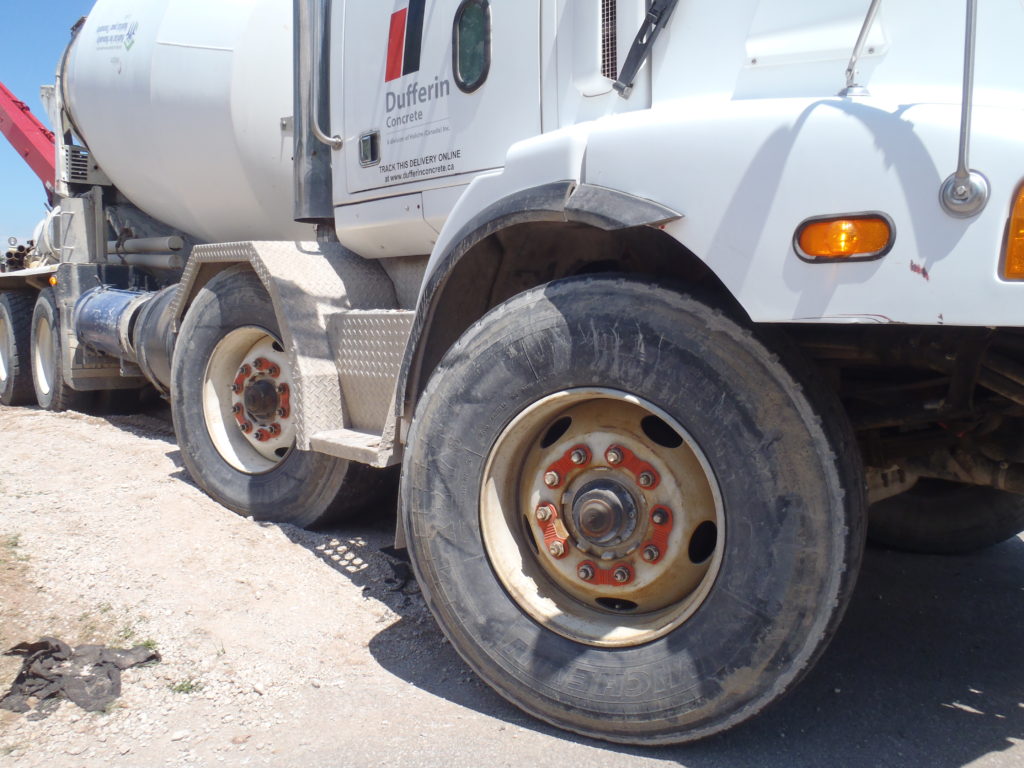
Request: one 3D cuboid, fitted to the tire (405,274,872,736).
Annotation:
[{"bbox_3d":[0.264,0.291,2.023,1.065,1.065,0.385,4,6,27],"label":"tire"}]

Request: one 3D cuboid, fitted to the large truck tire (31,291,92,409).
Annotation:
[{"bbox_3d":[-3.487,-0.217,6.438,0.280,1.050,1.050,-4,7,-40],"label":"large truck tire"}]

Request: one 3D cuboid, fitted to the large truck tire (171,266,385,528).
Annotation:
[{"bbox_3d":[-0.944,0.055,3.410,1.065,1.065,0.385,5,7,34],"label":"large truck tire"}]

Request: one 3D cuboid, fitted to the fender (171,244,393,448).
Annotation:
[{"bbox_3d":[-0.900,-0.197,3.380,0.500,0.730,1.300,-4,7,-41],"label":"fender"}]

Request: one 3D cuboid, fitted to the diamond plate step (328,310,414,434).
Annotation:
[{"bbox_3d":[-0.361,-0.035,2.843,0.290,0.410,0.520,-4,7,-41],"label":"diamond plate step"}]

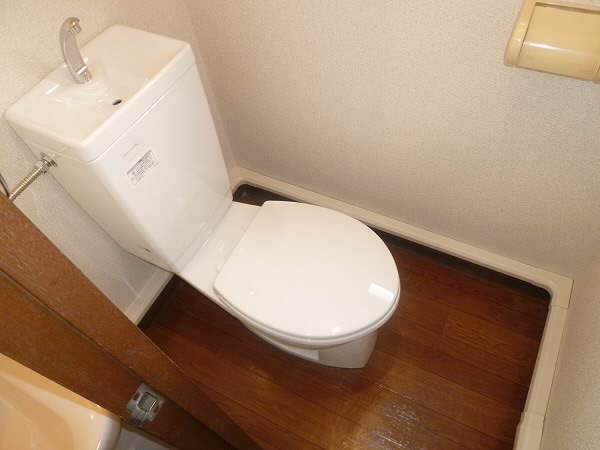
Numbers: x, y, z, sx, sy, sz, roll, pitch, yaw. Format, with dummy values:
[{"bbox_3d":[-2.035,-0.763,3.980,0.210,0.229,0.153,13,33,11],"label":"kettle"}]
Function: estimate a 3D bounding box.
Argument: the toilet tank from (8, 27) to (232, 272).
[{"bbox_3d":[-0.376,-0.153,1.062,0.215,0.490,0.324,20,59,18],"label":"toilet tank"}]

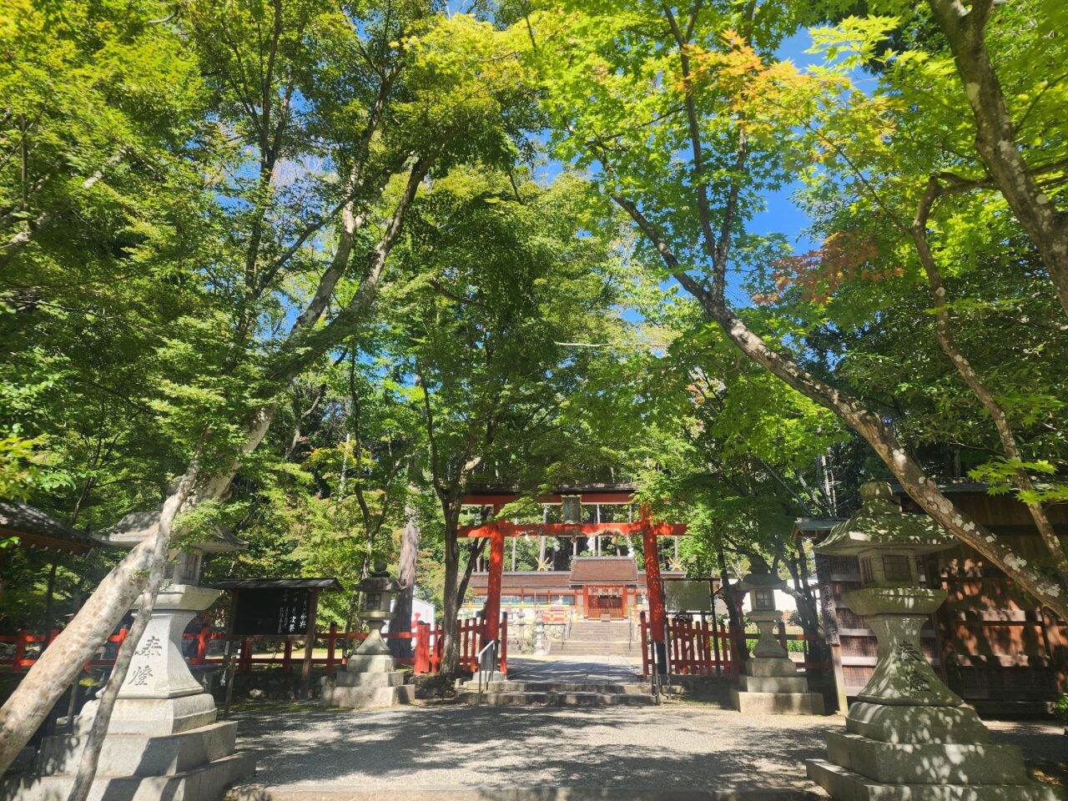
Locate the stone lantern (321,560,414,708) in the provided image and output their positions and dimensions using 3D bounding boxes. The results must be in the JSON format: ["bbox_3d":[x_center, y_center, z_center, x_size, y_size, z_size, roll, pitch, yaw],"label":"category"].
[{"bbox_3d":[-3.304,4.742,14.651,1.400,2.790,1.420,-1,-19,5],"label":"stone lantern"}]

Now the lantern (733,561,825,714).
[{"bbox_3d":[4.379,4.345,13.350,1.420,2.760,1.420,-1,-19,5],"label":"lantern"}]

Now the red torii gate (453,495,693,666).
[{"bbox_3d":[0.949,4.219,16.721,5.800,4.460,0.700,-1,-19,5],"label":"red torii gate"}]

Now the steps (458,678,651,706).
[{"bbox_3d":[0.509,5.973,14.474,3.880,0.330,1.200,-1,-19,5],"label":"steps"}]

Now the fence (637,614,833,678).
[{"bbox_3d":[4.508,5.560,16.001,4.150,1.420,0.250,-1,-19,5],"label":"fence"}]

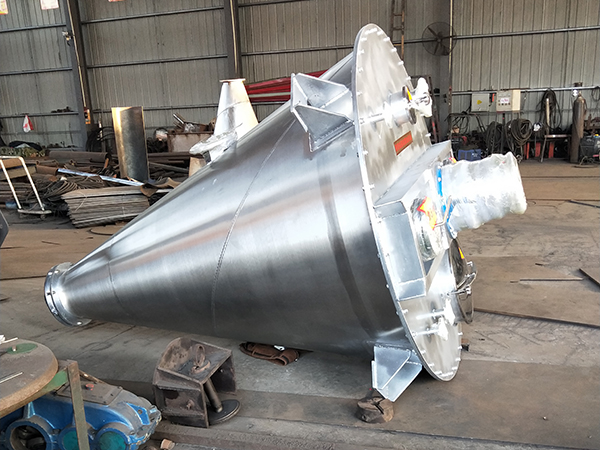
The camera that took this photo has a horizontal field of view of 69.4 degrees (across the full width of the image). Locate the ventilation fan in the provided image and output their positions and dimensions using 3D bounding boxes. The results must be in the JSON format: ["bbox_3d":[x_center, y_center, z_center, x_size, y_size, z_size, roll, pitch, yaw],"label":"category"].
[{"bbox_3d":[3.412,-4.541,10.565,0.800,0.800,0.370,2,30,22],"label":"ventilation fan"}]

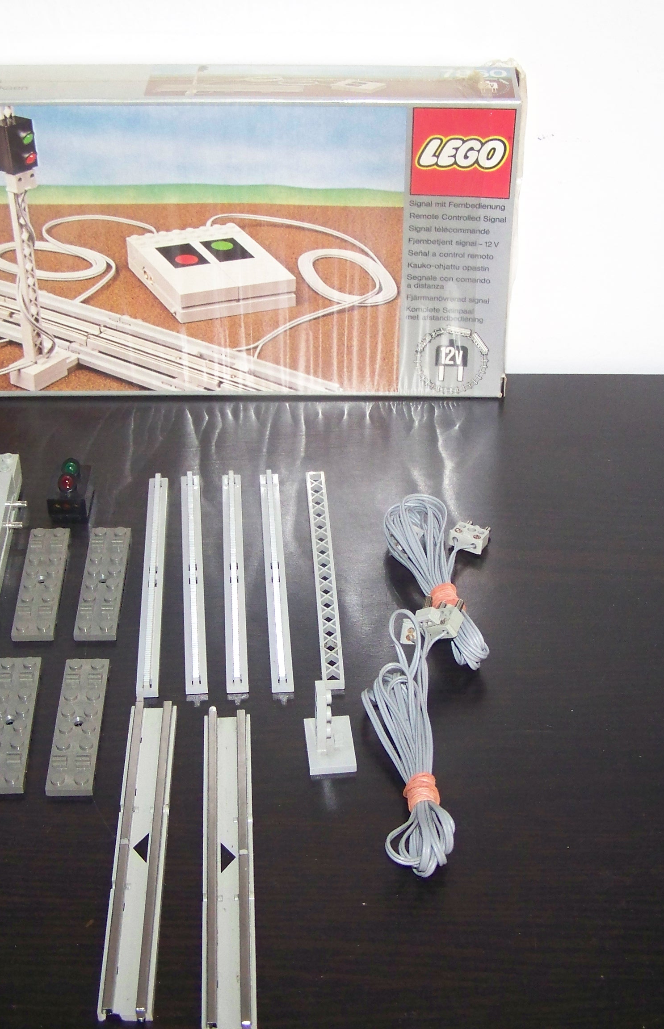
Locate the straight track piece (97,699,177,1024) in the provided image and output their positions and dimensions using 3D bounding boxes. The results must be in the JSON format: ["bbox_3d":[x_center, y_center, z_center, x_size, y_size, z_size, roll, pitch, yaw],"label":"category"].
[{"bbox_3d":[-0.063,0.109,0.501,0.016,0.006,0.130,0,38,-2],"label":"straight track piece"}]

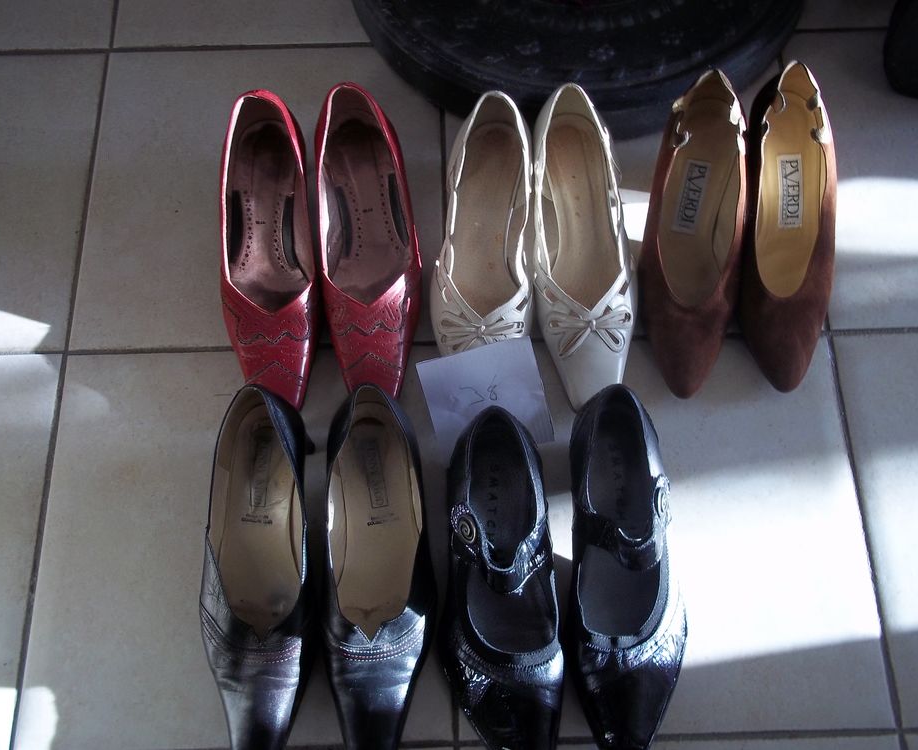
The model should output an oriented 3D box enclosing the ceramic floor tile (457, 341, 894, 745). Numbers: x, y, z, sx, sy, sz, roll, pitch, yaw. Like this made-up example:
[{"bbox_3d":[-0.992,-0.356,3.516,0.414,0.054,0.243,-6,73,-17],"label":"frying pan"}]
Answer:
[{"bbox_3d":[0.157,0.118,0.828,0.322,0.009,0.321,-1,67,0],"label":"ceramic floor tile"}]

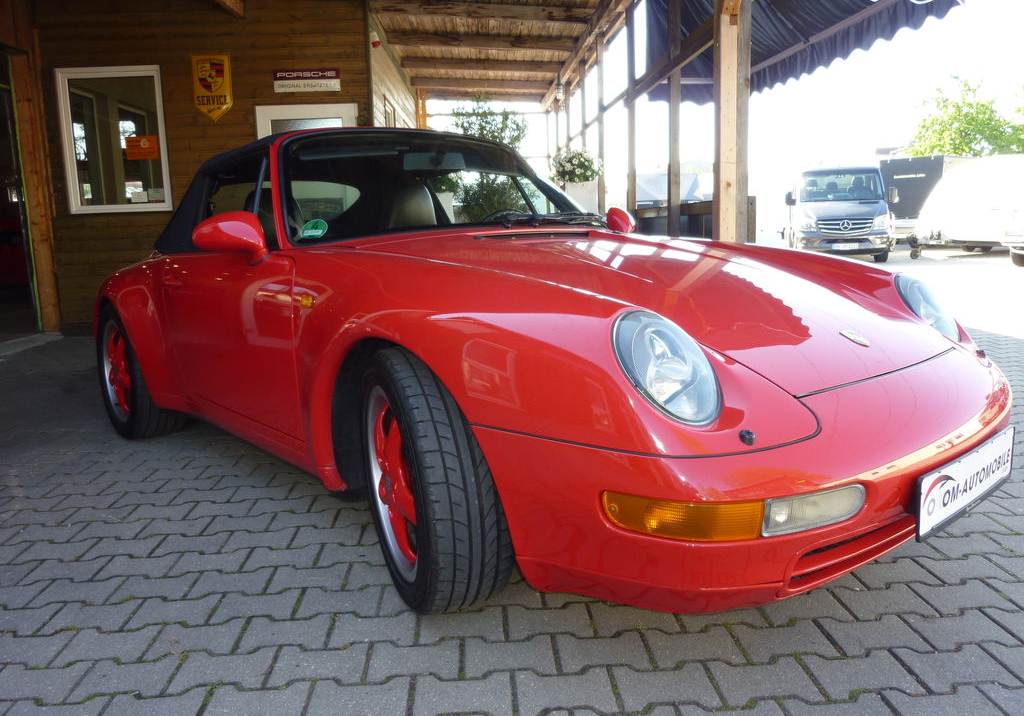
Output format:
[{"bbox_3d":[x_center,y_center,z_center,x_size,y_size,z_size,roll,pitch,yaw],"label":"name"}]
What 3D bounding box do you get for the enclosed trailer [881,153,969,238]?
[{"bbox_3d":[13.000,-4.634,22.600,4.500,2.800,1.950,-7,11,-31],"label":"enclosed trailer"}]

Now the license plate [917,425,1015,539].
[{"bbox_3d":[0.946,0.244,1.524,0.530,0.120,0.025,-10,11,-40],"label":"license plate"}]

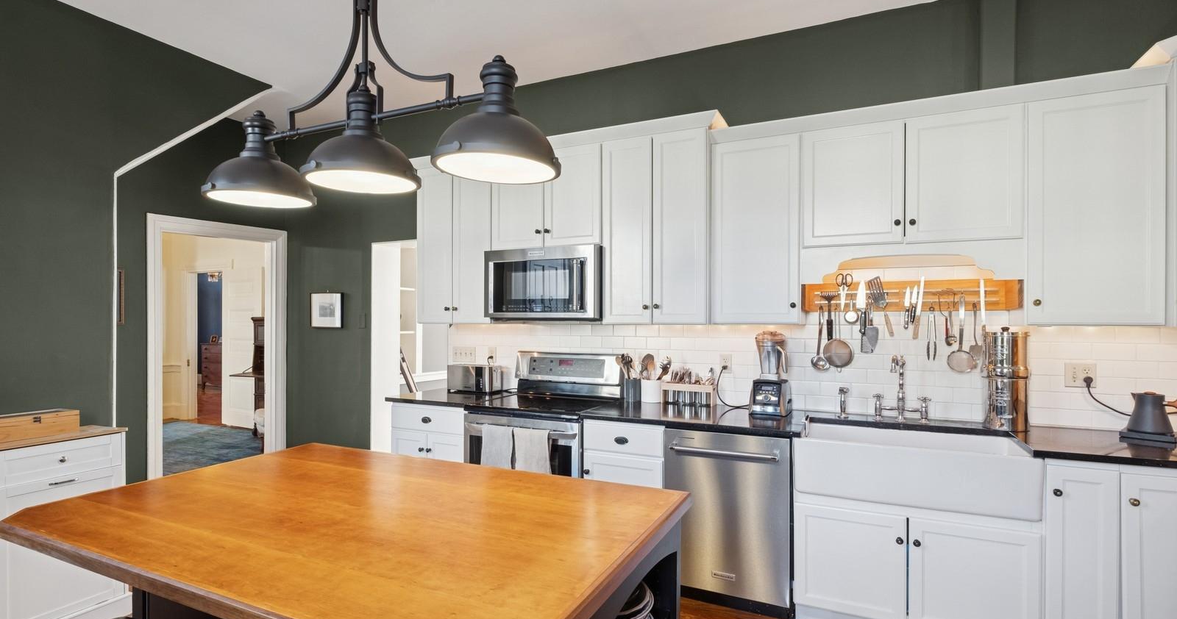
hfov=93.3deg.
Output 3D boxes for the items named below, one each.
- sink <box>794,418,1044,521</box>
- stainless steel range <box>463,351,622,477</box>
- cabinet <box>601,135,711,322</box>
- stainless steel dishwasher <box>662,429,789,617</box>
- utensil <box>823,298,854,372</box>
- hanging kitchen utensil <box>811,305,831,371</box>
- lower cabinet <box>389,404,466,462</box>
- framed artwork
[{"bbox_3d":[1.431,0.702,2.519,0.901,0.246,0.445,0,0,25],"label":"sink"},{"bbox_3d":[-0.267,0.874,3.345,0.760,1.200,0.670,0,0,25],"label":"stainless steel range"},{"bbox_3d":[0.436,-0.441,3.245,0.617,1.037,0.380,0,-1,25],"label":"cabinet"},{"bbox_3d":[0.776,0.982,2.925,0.596,0.772,0.610,0,-1,25],"label":"stainless steel dishwasher"},{"bbox_3d":[1.316,0.134,2.923,0.145,0.385,0.070,0,0,25],"label":"utensil"},{"bbox_3d":[1.233,0.151,2.954,0.100,0.352,0.085,0,0,25],"label":"hanging kitchen utensil"},{"bbox_3d":[-0.892,1.036,3.713,0.605,0.883,0.555,0,0,25],"label":"lower cabinet"},{"bbox_3d":[-2.199,0.006,4.673,0.358,0.296,0.030,0,-1,25],"label":"framed artwork"}]

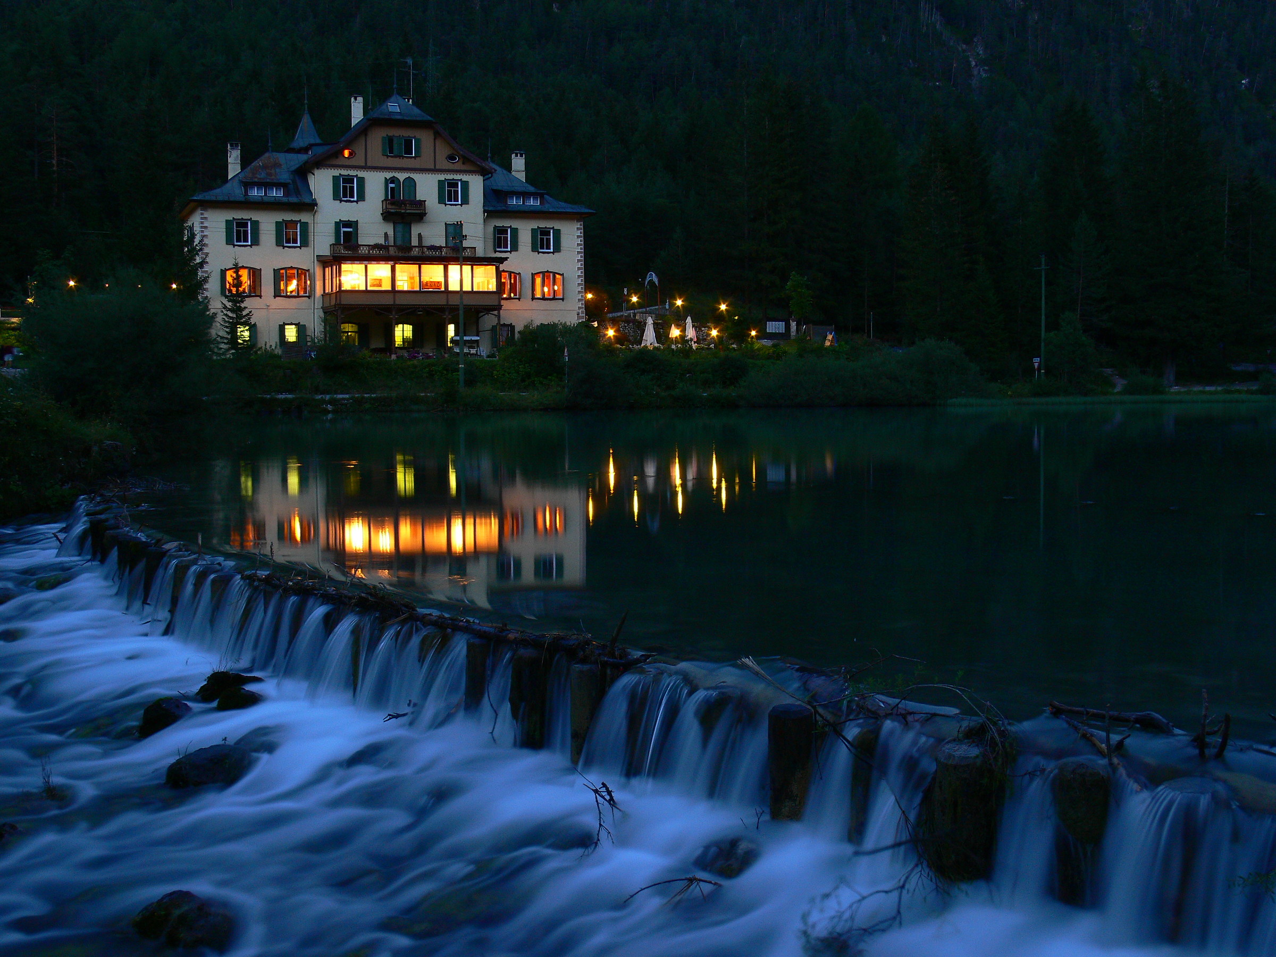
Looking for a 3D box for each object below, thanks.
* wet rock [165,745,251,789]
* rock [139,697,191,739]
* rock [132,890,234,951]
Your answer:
[{"bbox_3d":[-3.541,2.347,12.727,0.705,0.314,0.520,-1,4,-16],"label":"wet rock"},{"bbox_3d":[-4.440,2.215,14.516,0.505,0.331,0.420,-2,4,-17],"label":"rock"},{"bbox_3d":[-2.746,2.636,9.324,0.601,0.312,0.480,-2,4,-17],"label":"rock"}]

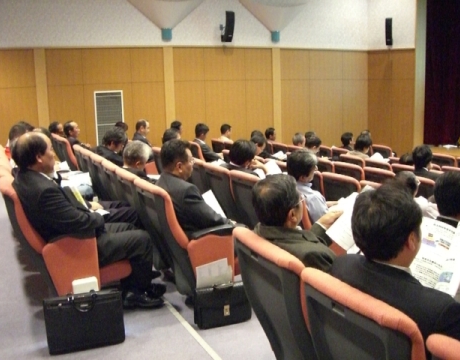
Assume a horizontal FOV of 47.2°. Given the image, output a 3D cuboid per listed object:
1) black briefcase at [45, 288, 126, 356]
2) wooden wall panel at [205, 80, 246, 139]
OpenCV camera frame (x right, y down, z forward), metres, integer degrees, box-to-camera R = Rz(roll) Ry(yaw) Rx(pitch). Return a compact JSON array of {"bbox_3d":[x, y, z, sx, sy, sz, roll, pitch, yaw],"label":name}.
[{"bbox_3d":[-0.821,0.767,2.942,0.425,0.335,0.130,-6,11,-25],"label":"black briefcase"},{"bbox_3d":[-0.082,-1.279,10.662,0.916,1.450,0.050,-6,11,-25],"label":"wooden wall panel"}]

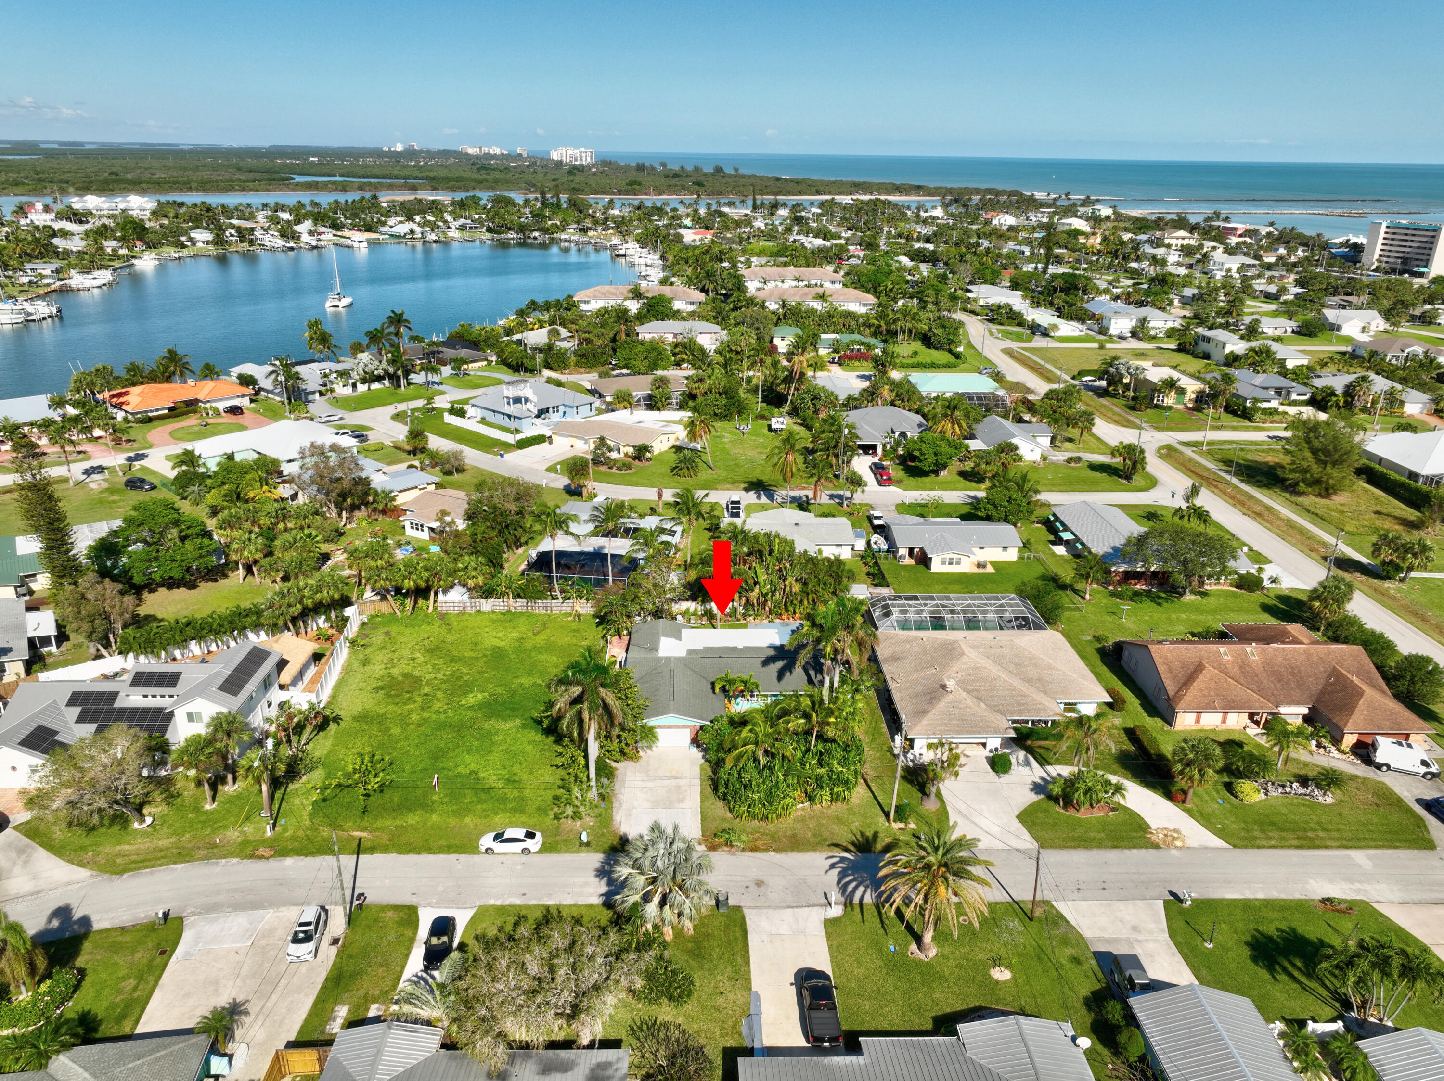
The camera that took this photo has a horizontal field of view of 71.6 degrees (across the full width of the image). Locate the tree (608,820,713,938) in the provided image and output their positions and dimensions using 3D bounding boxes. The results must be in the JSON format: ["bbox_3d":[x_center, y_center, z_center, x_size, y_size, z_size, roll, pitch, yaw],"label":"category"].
[{"bbox_3d":[-3.995,24.085,69.131,7.200,8.700,7.200,1,21,0],"label":"tree"}]

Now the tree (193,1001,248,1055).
[{"bbox_3d":[-30.579,29.768,60.764,2.700,3.500,2.700,1,21,0],"label":"tree"}]

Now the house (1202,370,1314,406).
[{"bbox_3d":[124.820,-35.590,231.260,18.300,5.300,24.500,0,21,-3],"label":"house"}]

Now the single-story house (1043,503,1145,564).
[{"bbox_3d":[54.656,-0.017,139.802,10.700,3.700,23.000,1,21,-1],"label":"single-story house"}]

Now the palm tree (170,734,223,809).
[{"bbox_3d":[-42.980,19.150,83.090,4.600,6.700,4.600,1,21,0],"label":"palm tree"}]

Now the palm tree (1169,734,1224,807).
[{"bbox_3d":[40.223,19.688,84.881,4.500,6.600,4.500,1,21,0],"label":"palm tree"}]

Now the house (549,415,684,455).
[{"bbox_3d":[-19.260,-20.353,187.569,21.600,4.600,16.200,13,25,29],"label":"house"}]

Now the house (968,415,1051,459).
[{"bbox_3d":[55.383,-19.386,188.005,14.600,4.700,15.700,1,21,-1],"label":"house"}]

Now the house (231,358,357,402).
[{"bbox_3d":[-96.515,-38.121,230.101,31.000,4.900,25.200,16,26,33],"label":"house"}]

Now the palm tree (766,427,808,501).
[{"bbox_3d":[10.353,-10.605,152.768,6.200,12.800,6.200,1,21,0],"label":"palm tree"}]

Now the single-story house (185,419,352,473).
[{"bbox_3d":[-78.650,-16.759,174.253,21.000,5.900,23.000,19,28,39],"label":"single-story house"}]

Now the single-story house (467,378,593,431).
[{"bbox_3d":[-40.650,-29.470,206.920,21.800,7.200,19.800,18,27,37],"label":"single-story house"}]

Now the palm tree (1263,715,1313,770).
[{"bbox_3d":[50.031,18.636,88.528,4.500,6.200,4.500,0,21,-2],"label":"palm tree"}]

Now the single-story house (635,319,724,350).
[{"bbox_3d":[-12.057,-60.951,290.866,24.300,5.100,11.000,0,21,-3],"label":"single-story house"}]

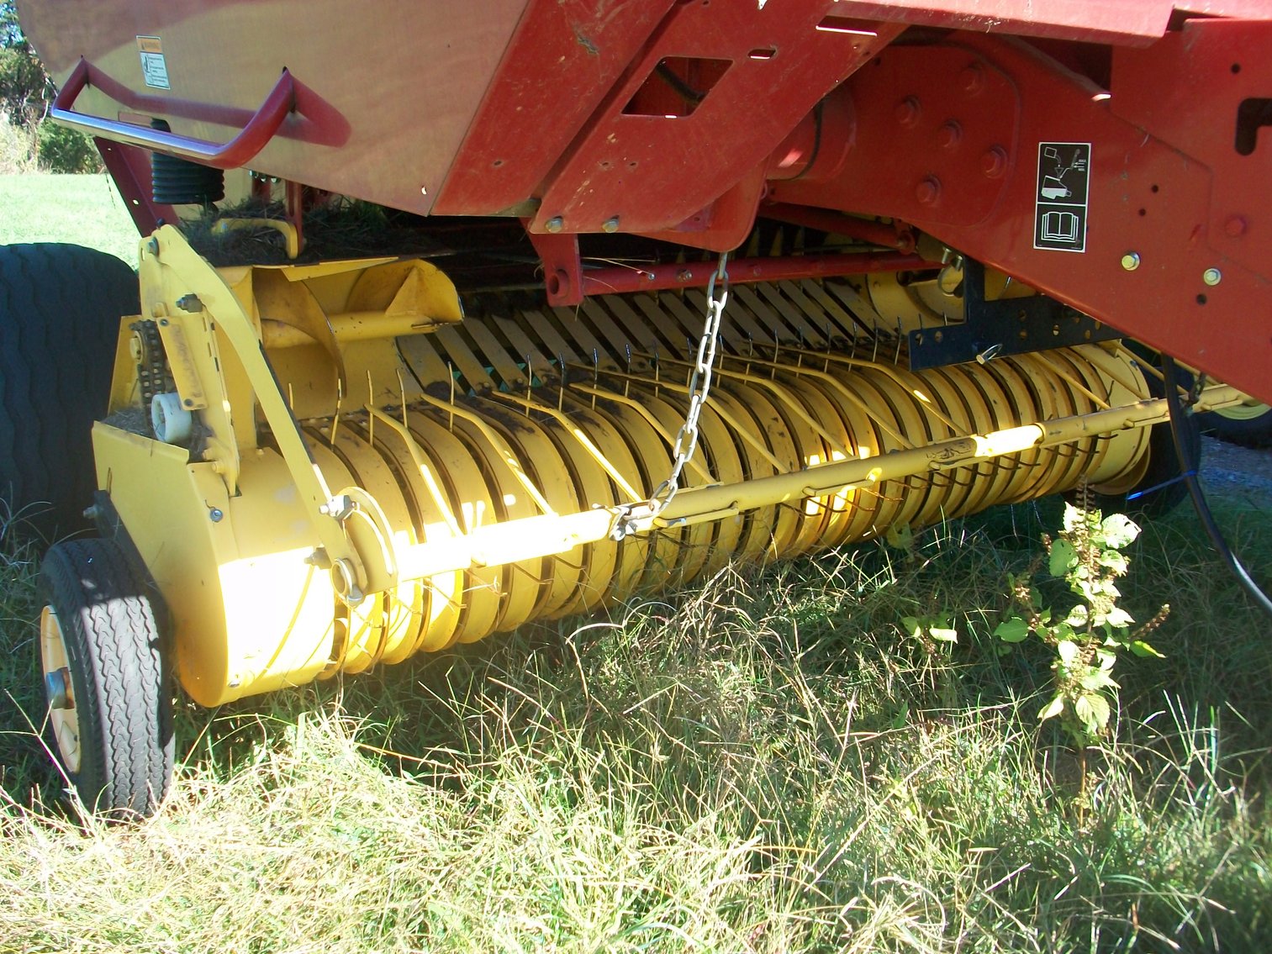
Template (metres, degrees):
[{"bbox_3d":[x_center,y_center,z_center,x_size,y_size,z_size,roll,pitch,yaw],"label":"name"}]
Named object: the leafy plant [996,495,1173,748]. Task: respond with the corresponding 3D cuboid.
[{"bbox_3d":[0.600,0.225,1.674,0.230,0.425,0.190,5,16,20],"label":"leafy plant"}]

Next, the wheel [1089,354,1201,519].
[{"bbox_3d":[1.171,-0.080,3.060,0.110,0.405,0.405,-10,18,-35],"label":"wheel"}]

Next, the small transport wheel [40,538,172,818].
[{"bbox_3d":[-0.748,0.286,1.753,0.110,0.400,0.400,-10,18,-35],"label":"small transport wheel"}]

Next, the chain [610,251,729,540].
[{"bbox_3d":[0.043,-0.109,1.651,0.163,0.393,0.050,-6,16,-20],"label":"chain"}]

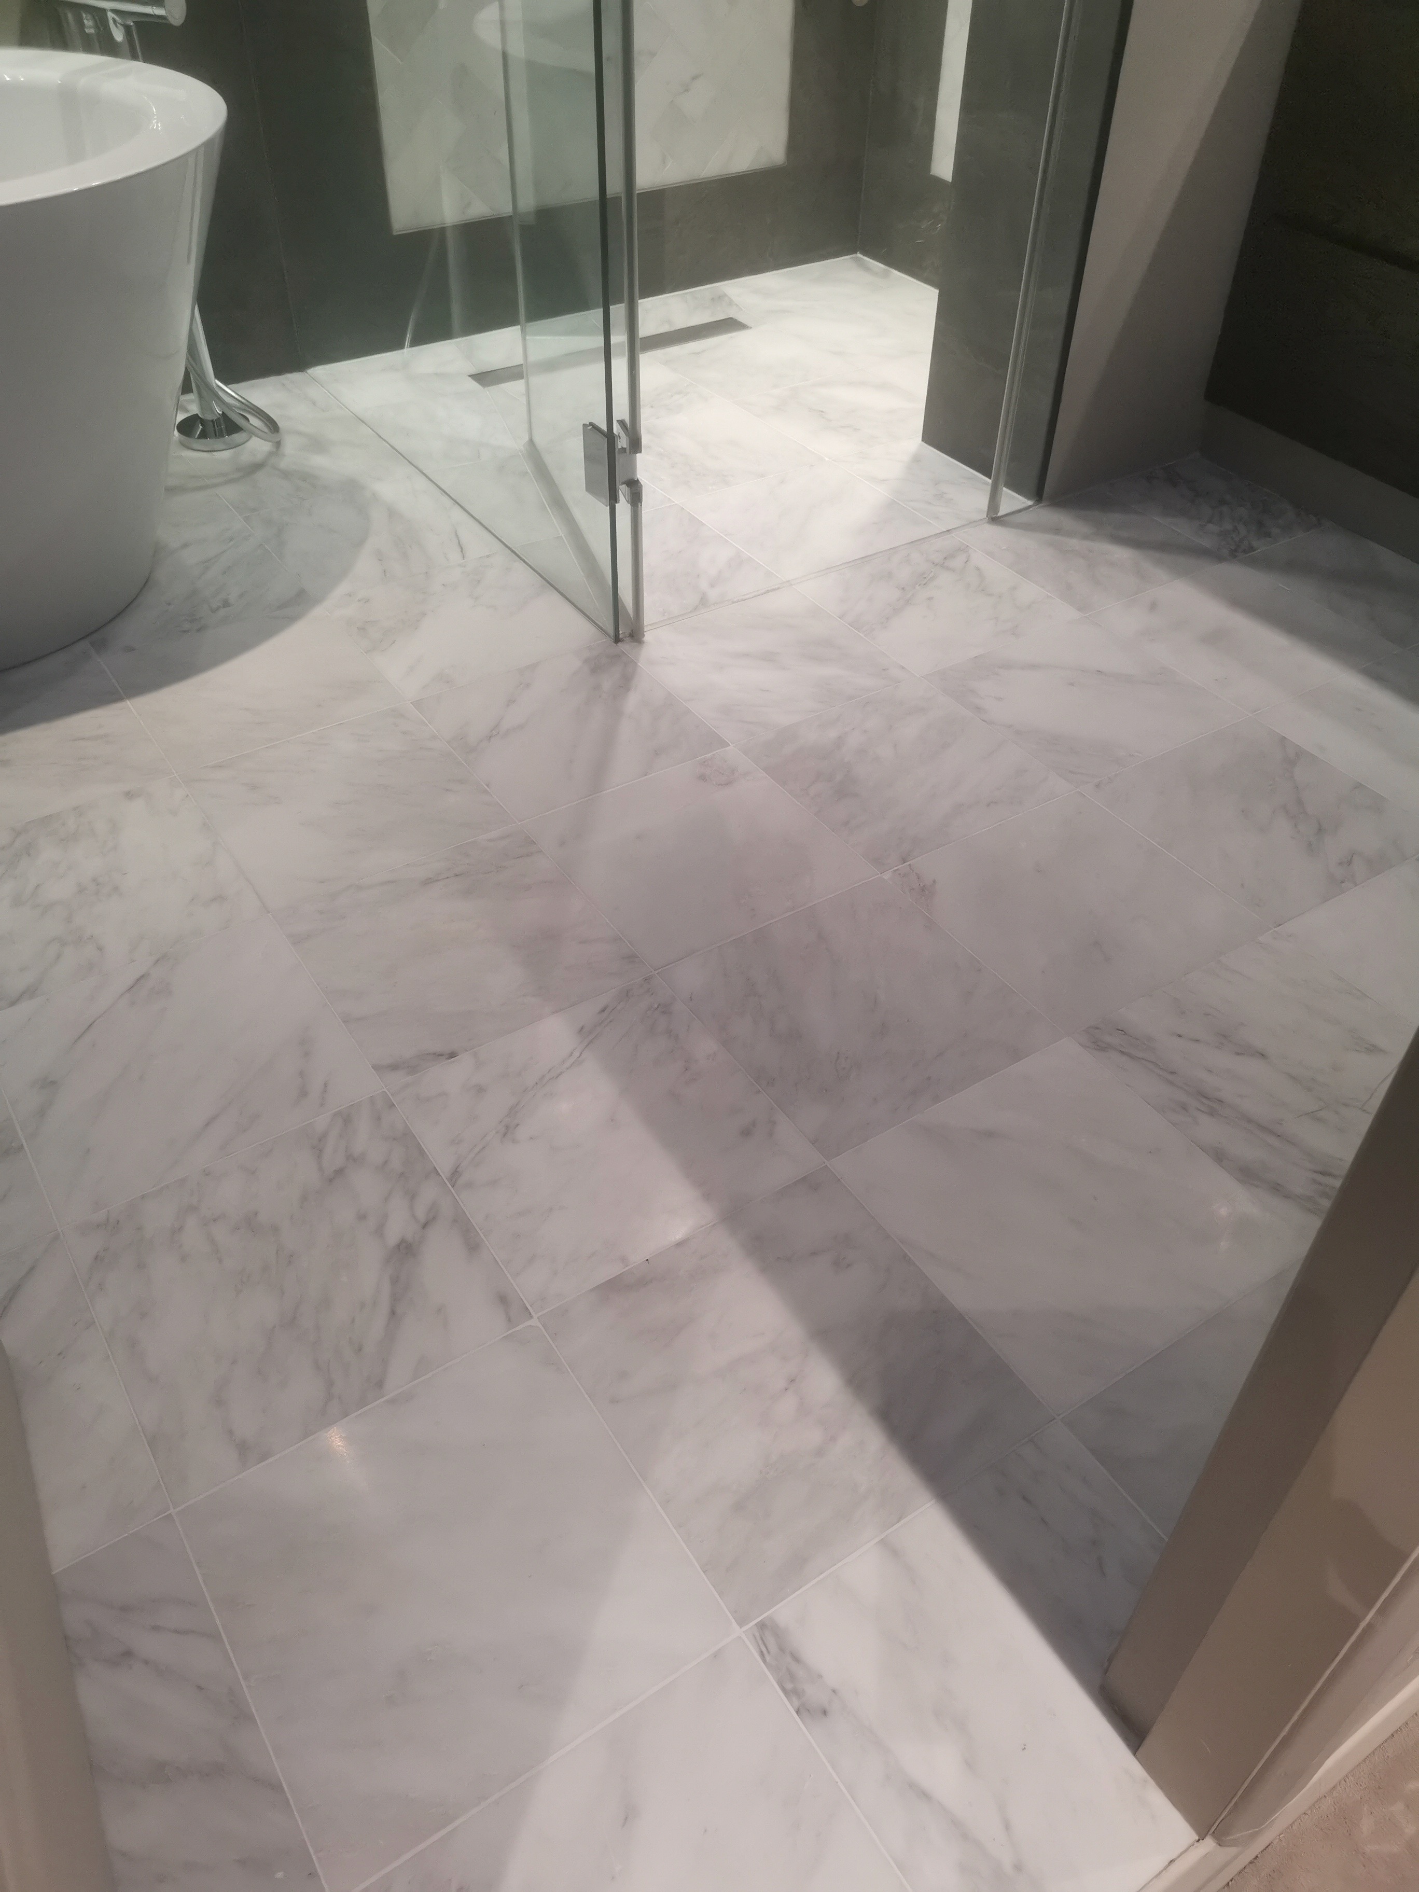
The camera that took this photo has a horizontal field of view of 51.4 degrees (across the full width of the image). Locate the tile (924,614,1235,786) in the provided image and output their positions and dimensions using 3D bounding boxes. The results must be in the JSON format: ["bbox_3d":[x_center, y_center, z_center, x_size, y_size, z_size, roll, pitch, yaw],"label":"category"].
[{"bbox_3d":[0.496,-0.326,1.958,0.303,0.010,0.303,-23,48,-25],"label":"tile"}]

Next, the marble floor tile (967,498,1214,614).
[{"bbox_3d":[0.586,-0.610,2.273,0.303,0.012,0.303,-23,47,-24],"label":"marble floor tile"}]

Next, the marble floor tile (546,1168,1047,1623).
[{"bbox_3d":[0.066,0.348,1.208,0.303,0.012,0.303,-23,47,-24],"label":"marble floor tile"}]

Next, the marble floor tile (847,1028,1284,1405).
[{"bbox_3d":[0.321,0.238,1.333,0.303,0.012,0.303,-23,47,-24],"label":"marble floor tile"}]

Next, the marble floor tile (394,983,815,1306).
[{"bbox_3d":[-0.101,0.176,1.396,0.303,0.012,0.303,-23,47,-24],"label":"marble floor tile"}]

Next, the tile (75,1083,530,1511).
[{"bbox_3d":[-0.356,0.283,1.263,0.303,0.010,0.303,-23,48,-25],"label":"tile"}]

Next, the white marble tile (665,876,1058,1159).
[{"bbox_3d":[0.154,0.065,1.518,0.303,0.010,0.303,-23,48,-25],"label":"white marble tile"}]

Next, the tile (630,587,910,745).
[{"bbox_3d":[0.075,-0.390,2.023,0.303,0.012,0.303,-23,47,-24],"label":"tile"}]

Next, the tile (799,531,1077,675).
[{"bbox_3d":[0.330,-0.499,2.144,0.303,0.010,0.303,-23,48,-25],"label":"tile"}]

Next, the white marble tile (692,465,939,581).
[{"bbox_3d":[0.163,-0.671,2.329,0.303,0.010,0.303,-23,48,-25],"label":"white marble tile"}]

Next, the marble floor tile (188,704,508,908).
[{"bbox_3d":[-0.434,-0.171,1.762,0.303,0.010,0.303,-23,48,-25],"label":"marble floor tile"}]

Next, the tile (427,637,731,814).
[{"bbox_3d":[-0.180,-0.280,1.889,0.303,0.010,0.303,-23,48,-25],"label":"tile"}]

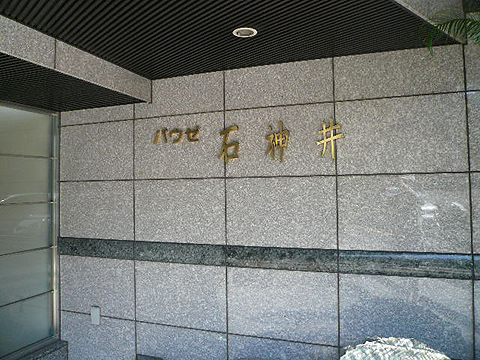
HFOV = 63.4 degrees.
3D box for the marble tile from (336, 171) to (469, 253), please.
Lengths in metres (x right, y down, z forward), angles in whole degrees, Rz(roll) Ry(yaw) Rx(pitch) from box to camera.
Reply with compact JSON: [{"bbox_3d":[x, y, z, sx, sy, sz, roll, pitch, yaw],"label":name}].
[{"bbox_3d":[1.031,0.211,2.503,0.792,0.493,0.025,-1,-1,20],"label":"marble tile"}]

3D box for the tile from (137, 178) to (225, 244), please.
[{"bbox_3d":[-0.475,0.241,3.044,0.794,0.493,0.025,-1,-1,20],"label":"tile"}]

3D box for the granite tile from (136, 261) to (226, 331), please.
[{"bbox_3d":[-0.468,0.891,3.029,0.794,0.492,0.025,-1,-1,20],"label":"granite tile"}]

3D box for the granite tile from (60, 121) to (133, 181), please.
[{"bbox_3d":[-1.223,-0.243,3.323,0.771,0.493,0.025,-1,-1,20],"label":"granite tile"}]

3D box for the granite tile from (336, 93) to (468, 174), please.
[{"bbox_3d":[1.025,-0.289,2.515,0.792,0.493,0.025,-1,-1,20],"label":"granite tile"}]

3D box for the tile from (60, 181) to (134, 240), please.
[{"bbox_3d":[-1.217,0.256,3.311,0.771,0.493,0.025,-1,-1,20],"label":"tile"}]

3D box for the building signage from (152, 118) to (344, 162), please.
[{"bbox_3d":[0.002,-0.274,2.853,1.481,0.294,0.030,-1,-1,20],"label":"building signage"}]

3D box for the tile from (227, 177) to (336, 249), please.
[{"bbox_3d":[0.278,0.226,2.774,0.795,0.493,0.025,-1,-1,20],"label":"tile"}]

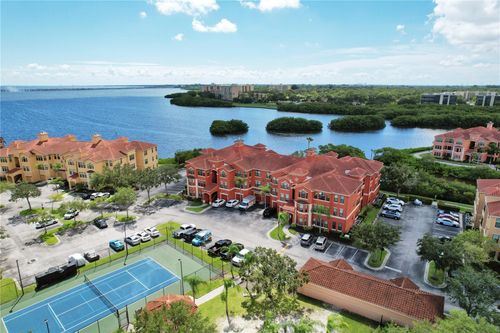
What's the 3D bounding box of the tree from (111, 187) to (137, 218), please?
[{"bbox_3d":[-32.928,9.689,80.882,6.800,8.600,6.400,0,15,0],"label":"tree"}]

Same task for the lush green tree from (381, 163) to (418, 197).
[{"bbox_3d":[45.579,4.313,93.775,10.000,10.800,10.000,0,15,0],"label":"lush green tree"}]

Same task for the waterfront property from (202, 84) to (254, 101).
[{"bbox_3d":[-49.791,-168.664,703.544,122.000,34.000,60.000,0,15,0],"label":"waterfront property"}]

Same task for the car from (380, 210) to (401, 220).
[{"bbox_3d":[37.860,13.082,81.974,4.600,1.480,1.850,9,17,31],"label":"car"}]

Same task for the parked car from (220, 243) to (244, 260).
[{"bbox_3d":[-3.694,17.384,62.679,1.900,1.750,5.000,14,20,42],"label":"parked car"}]

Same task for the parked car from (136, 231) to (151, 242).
[{"bbox_3d":[-24.775,15.554,69.820,1.820,1.450,4.550,-13,20,-41],"label":"parked car"}]

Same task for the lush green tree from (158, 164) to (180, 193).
[{"bbox_3d":[-25.106,4.714,95.113,6.800,9.100,6.800,0,15,0],"label":"lush green tree"}]

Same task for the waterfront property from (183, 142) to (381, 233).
[{"bbox_3d":[10.250,1.330,96.330,53.000,15.500,37.000,9,17,30],"label":"waterfront property"}]

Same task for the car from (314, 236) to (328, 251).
[{"bbox_3d":[15.902,16.406,66.350,1.850,1.670,4.400,9,17,30],"label":"car"}]

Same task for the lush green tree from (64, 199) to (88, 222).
[{"bbox_3d":[-45.568,11.683,79.409,6.600,5.500,6.200,0,15,0],"label":"lush green tree"}]

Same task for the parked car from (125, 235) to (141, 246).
[{"bbox_3d":[-25.919,16.263,67.481,4.600,1.450,1.820,14,20,42],"label":"parked car"}]

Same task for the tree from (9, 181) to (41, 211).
[{"bbox_3d":[-61.468,8.305,84.045,7.400,7.700,7.400,0,15,0],"label":"tree"}]

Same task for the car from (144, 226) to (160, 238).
[{"bbox_3d":[-23.275,14.956,72.093,1.820,1.450,4.550,-13,20,-41],"label":"car"}]

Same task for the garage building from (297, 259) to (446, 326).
[{"bbox_3d":[18.140,19.410,47.890,20.800,4.550,7.200,9,17,30],"label":"garage building"}]

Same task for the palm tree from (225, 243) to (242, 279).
[{"bbox_3d":[-2.850,16.904,53.920,2.900,6.700,2.900,0,15,0],"label":"palm tree"}]

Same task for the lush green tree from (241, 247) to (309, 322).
[{"bbox_3d":[3.760,17.467,48.909,10.300,8.200,10.300,0,15,0],"label":"lush green tree"}]

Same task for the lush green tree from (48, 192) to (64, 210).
[{"bbox_3d":[-55.378,9.936,86.191,4.500,5.400,4.200,0,15,0],"label":"lush green tree"}]

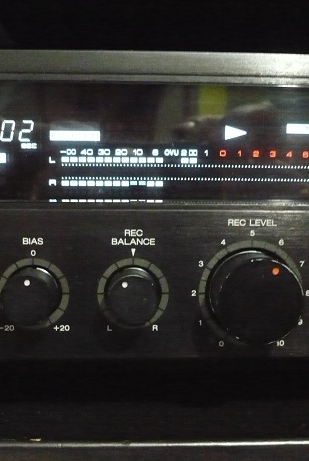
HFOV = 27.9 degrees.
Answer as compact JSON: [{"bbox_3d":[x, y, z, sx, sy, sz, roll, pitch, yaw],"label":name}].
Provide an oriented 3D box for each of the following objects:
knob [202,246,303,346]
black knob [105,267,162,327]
[{"bbox_3d":[0.033,0.022,0.201,0.029,0.029,0.016,1,3,-2],"label":"knob"},{"bbox_3d":[-0.007,0.022,0.200,0.017,0.017,0.015,1,3,-2],"label":"black knob"}]

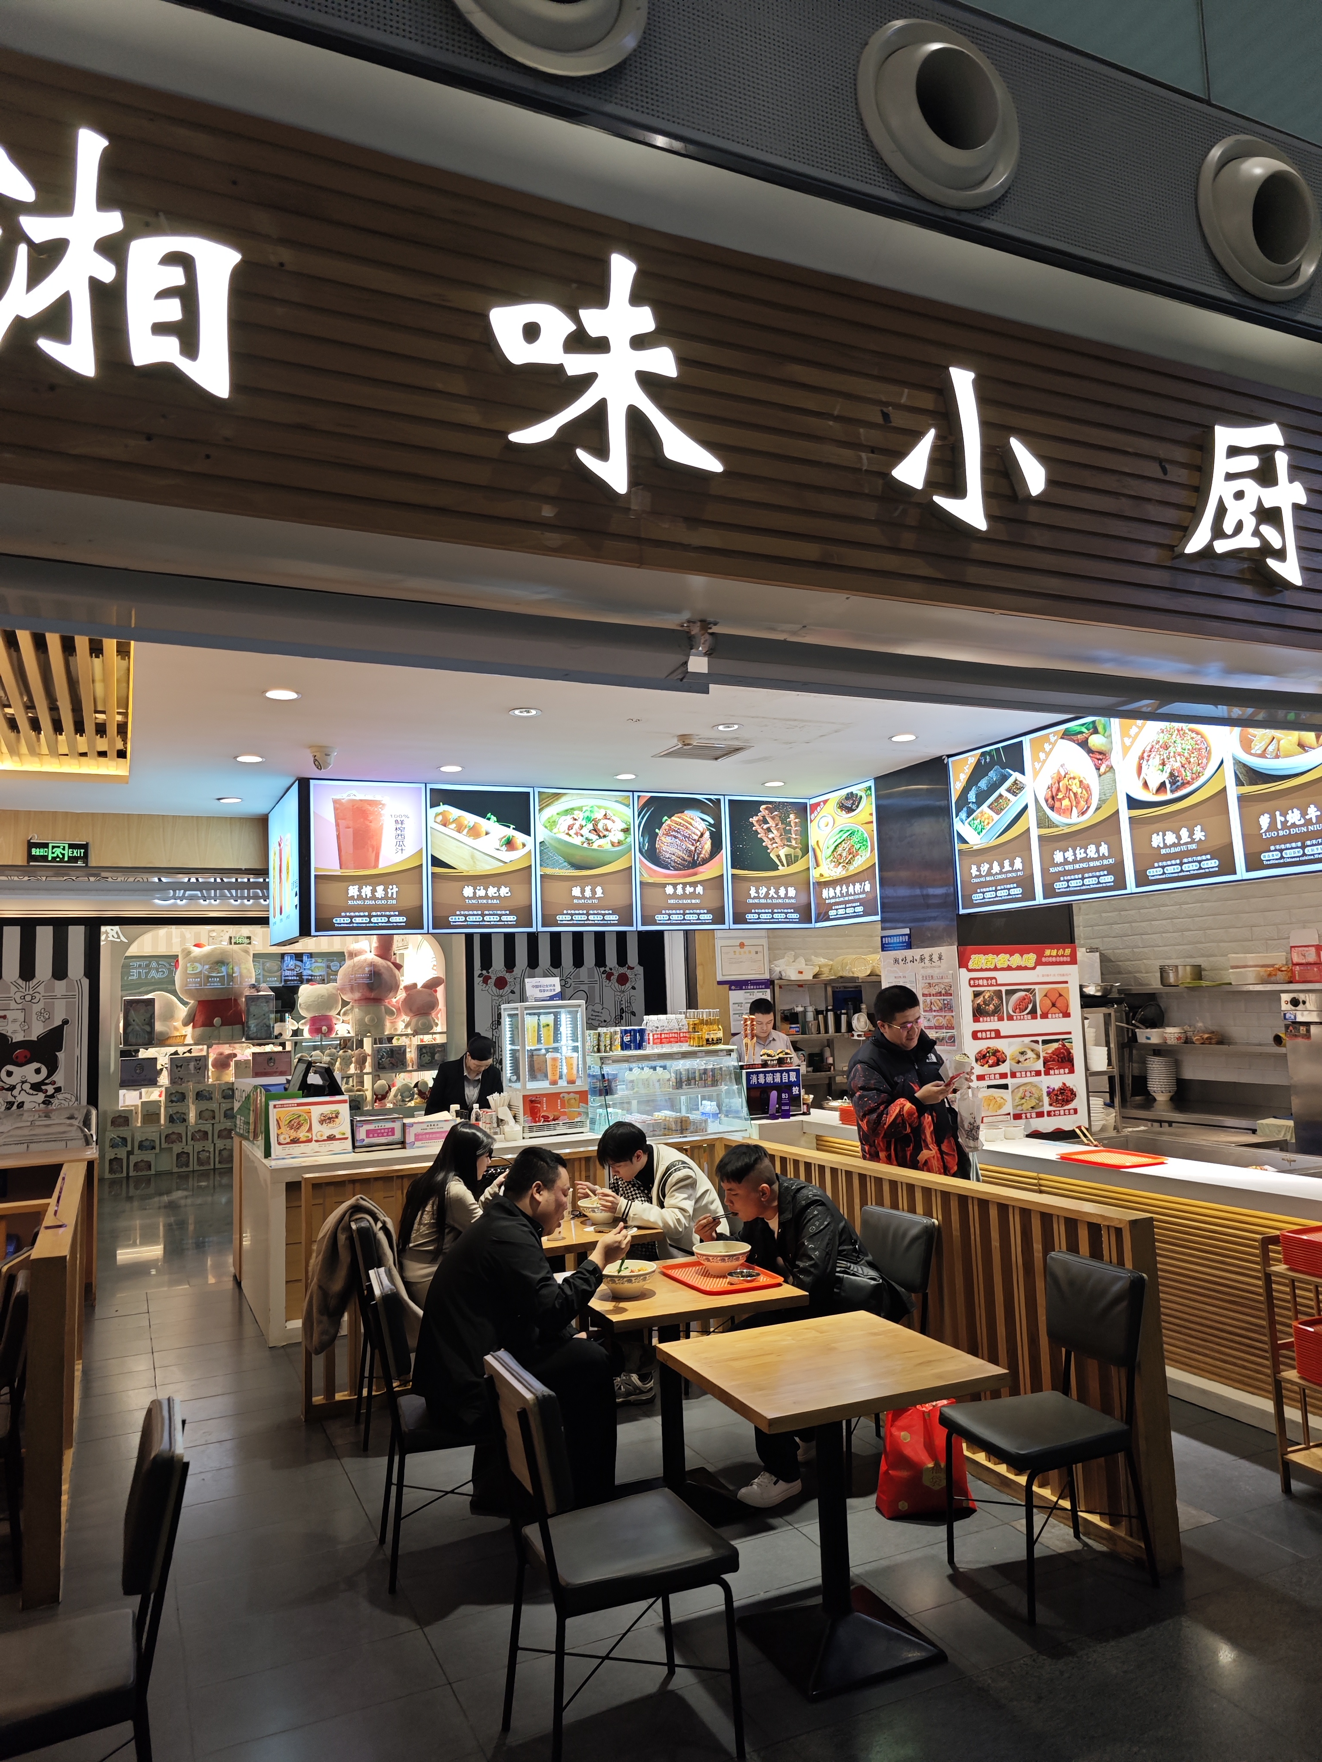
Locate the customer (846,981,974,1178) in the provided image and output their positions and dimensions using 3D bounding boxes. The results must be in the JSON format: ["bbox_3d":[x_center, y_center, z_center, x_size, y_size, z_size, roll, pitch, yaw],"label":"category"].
[{"bbox_3d":[1.087,1.310,5.066,0.400,1.705,0.520,-7,-7,37],"label":"customer"}]

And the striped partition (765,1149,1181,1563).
[{"bbox_3d":[0.917,1.632,4.589,0.090,0.985,2.580,1,-6,-25],"label":"striped partition"}]

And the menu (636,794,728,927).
[{"bbox_3d":[0.121,-0.118,7.163,0.612,0.820,0.080,0,-6,-24],"label":"menu"}]

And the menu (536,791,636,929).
[{"bbox_3d":[-0.434,-0.114,6.684,0.600,0.800,0.060,1,-6,-25],"label":"menu"}]

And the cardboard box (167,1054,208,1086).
[{"bbox_3d":[-5.474,2.189,13.555,0.422,0.362,0.201,0,-6,-25],"label":"cardboard box"}]

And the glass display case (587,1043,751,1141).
[{"bbox_3d":[0.036,1.367,7.563,0.965,0.533,0.503,0,-6,-25],"label":"glass display case"}]

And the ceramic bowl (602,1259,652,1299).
[{"bbox_3d":[-0.114,1.333,3.897,0.175,0.090,0.175,-2,-6,0],"label":"ceramic bowl"}]

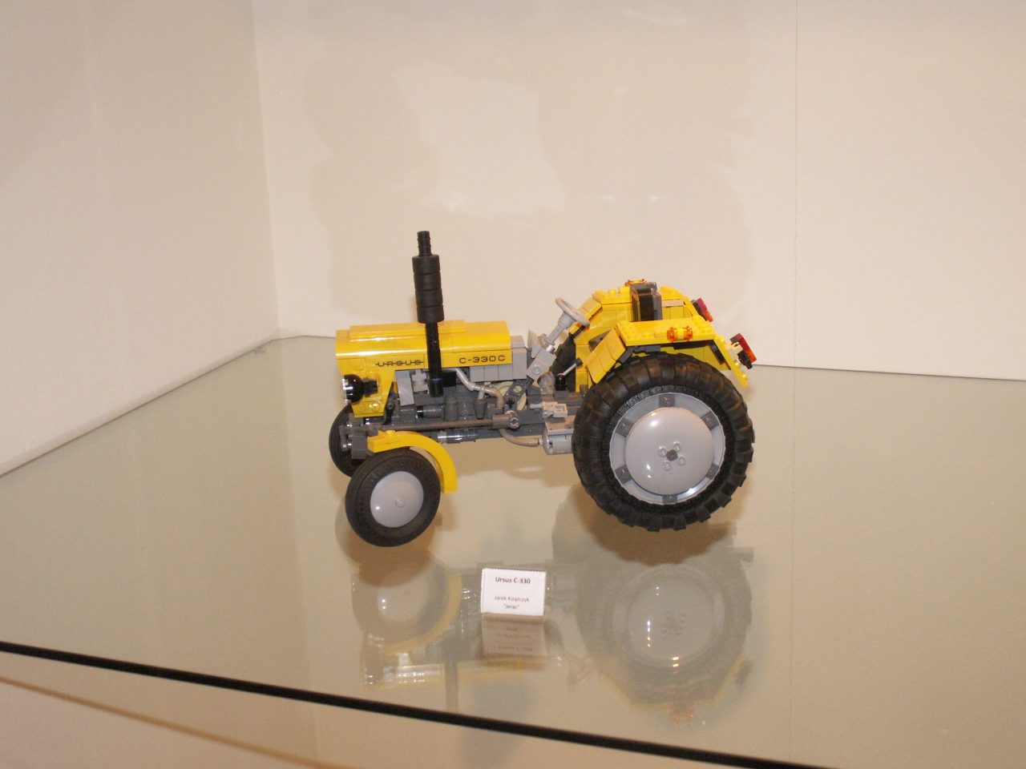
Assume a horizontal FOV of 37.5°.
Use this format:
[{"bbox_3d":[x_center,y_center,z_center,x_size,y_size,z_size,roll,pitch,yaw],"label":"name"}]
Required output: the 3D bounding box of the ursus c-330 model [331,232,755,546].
[{"bbox_3d":[0.011,-0.015,0.866,0.237,0.163,0.175,-3,15,-4],"label":"ursus c-330 model"}]

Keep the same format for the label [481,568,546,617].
[{"bbox_3d":[0.000,0.098,0.716,0.031,0.021,0.010,1,15,11],"label":"label"}]

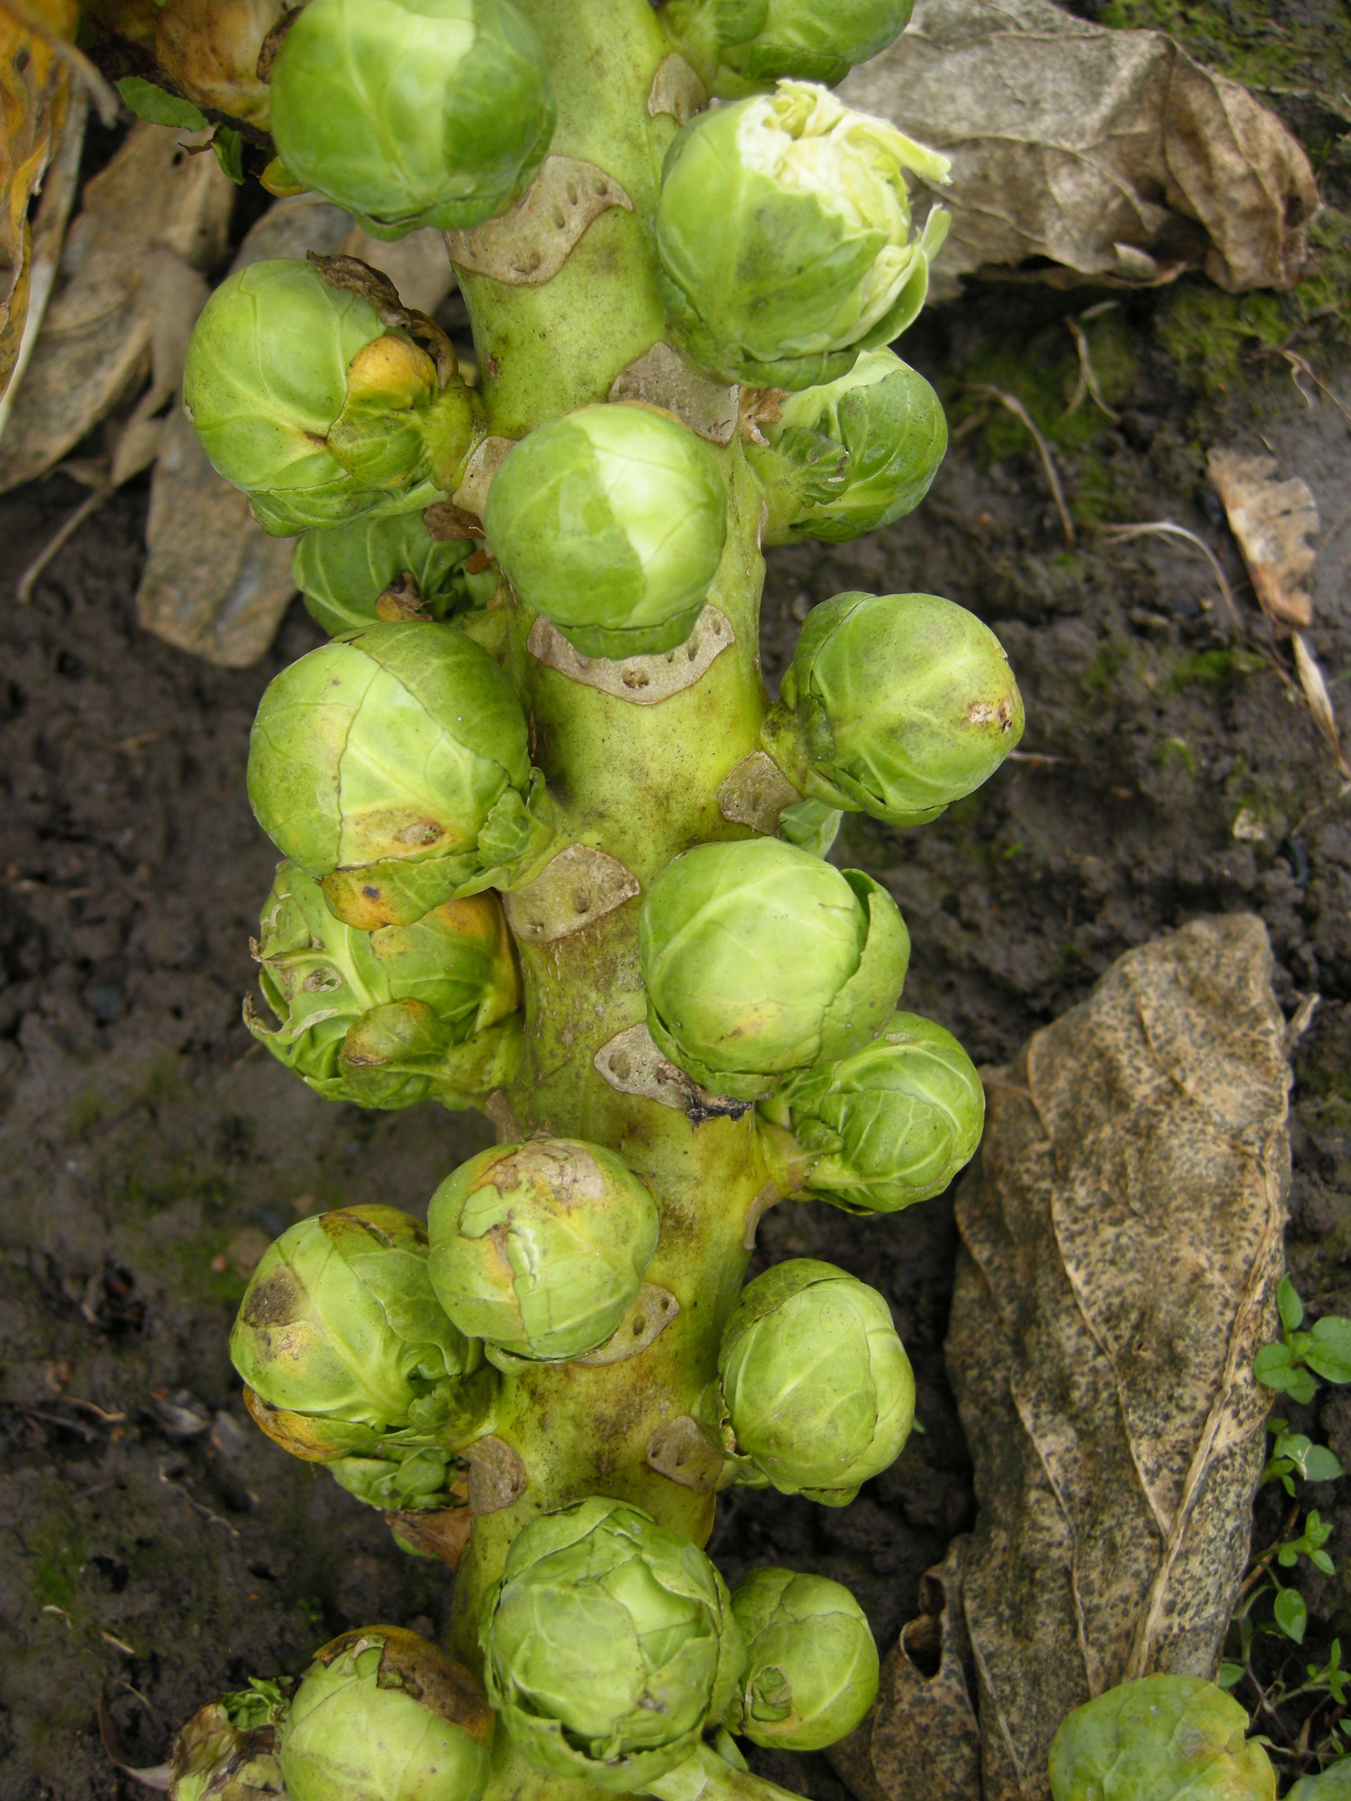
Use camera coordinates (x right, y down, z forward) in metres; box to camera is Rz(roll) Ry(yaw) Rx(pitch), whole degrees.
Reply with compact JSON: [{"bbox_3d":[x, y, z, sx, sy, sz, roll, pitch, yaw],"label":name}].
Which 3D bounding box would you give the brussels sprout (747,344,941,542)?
[{"bbox_3d":[0.030,-0.079,0.318,0.036,0.035,0.035,0,44,0],"label":"brussels sprout"}]

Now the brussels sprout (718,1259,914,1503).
[{"bbox_3d":[0.022,0.076,0.288,0.034,0.037,0.034,0,44,0],"label":"brussels sprout"}]

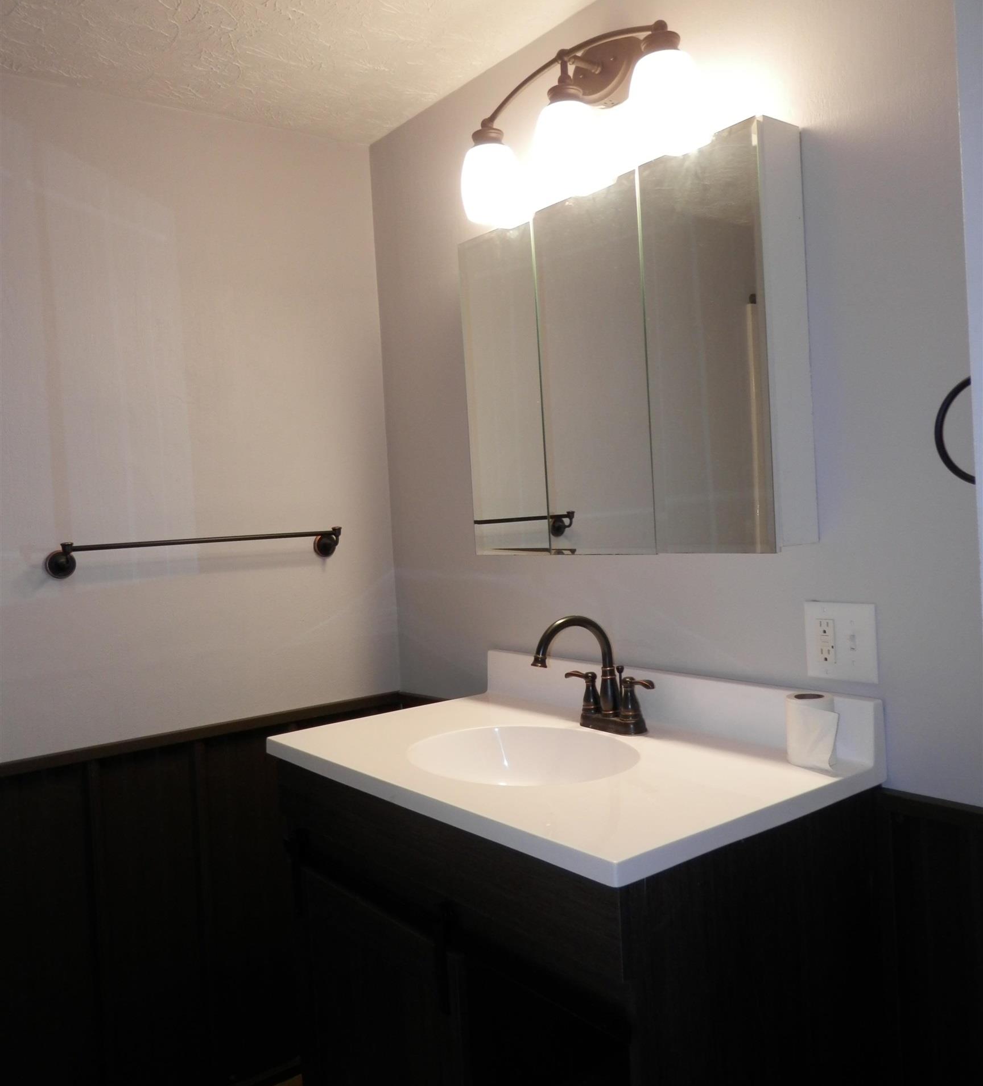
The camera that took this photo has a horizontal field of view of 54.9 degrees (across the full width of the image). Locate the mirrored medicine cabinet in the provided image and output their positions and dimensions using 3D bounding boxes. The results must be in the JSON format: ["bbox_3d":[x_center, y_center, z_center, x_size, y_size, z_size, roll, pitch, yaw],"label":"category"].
[{"bbox_3d":[0.224,-0.310,1.743,0.111,0.653,0.753,-4,2,-38],"label":"mirrored medicine cabinet"}]

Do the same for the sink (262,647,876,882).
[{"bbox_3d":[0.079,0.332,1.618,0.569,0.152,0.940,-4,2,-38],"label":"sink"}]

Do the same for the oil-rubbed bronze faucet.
[{"bbox_3d":[0.154,0.237,1.680,0.212,0.217,0.230,-4,2,-38],"label":"oil-rubbed bronze faucet"}]

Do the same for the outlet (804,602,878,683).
[{"bbox_3d":[0.540,0.152,1.462,0.009,0.119,0.120,-4,2,-38],"label":"outlet"}]

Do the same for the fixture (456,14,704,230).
[{"bbox_3d":[0.165,-0.757,1.707,0.195,0.245,0.572,-4,2,-38],"label":"fixture"}]

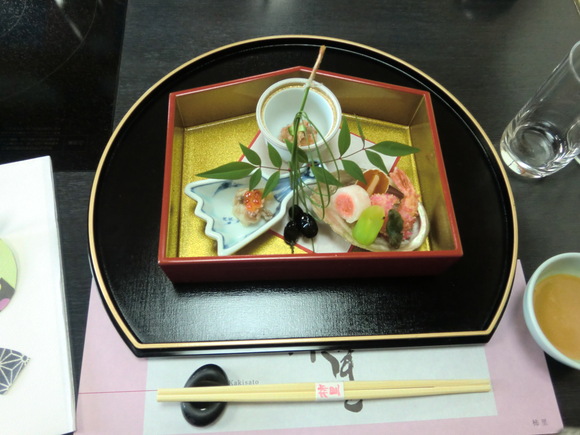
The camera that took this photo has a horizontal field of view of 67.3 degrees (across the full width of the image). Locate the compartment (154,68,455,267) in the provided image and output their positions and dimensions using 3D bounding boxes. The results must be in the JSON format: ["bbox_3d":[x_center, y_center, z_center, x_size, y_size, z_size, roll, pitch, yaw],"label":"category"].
[{"bbox_3d":[0.012,-0.040,0.358,0.214,0.047,0.170,-1,67,-4],"label":"compartment"}]

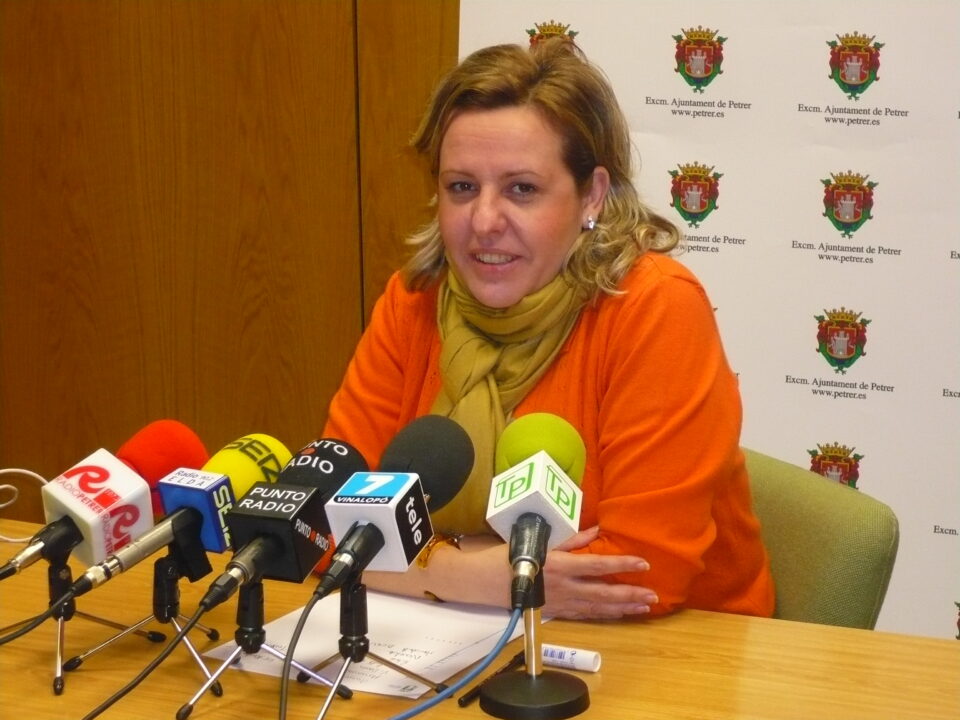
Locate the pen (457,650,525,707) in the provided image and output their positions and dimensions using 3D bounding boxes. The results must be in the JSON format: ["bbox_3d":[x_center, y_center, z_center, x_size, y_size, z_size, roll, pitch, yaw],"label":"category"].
[{"bbox_3d":[0.015,0.268,2.293,0.011,0.011,0.143,5,14,24],"label":"pen"}]

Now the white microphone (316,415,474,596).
[{"bbox_3d":[-0.079,0.131,2.270,0.077,0.077,0.268,0,28,23],"label":"white microphone"}]

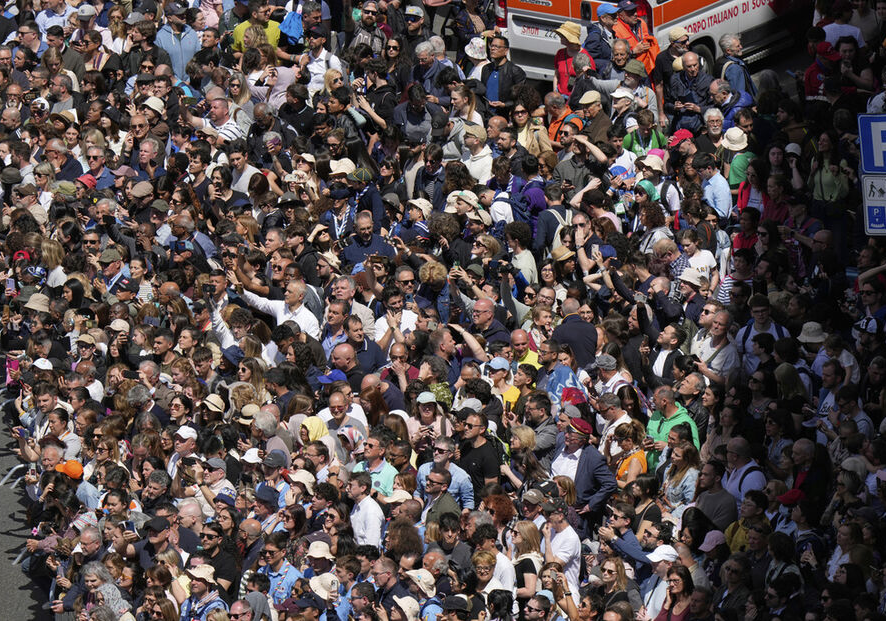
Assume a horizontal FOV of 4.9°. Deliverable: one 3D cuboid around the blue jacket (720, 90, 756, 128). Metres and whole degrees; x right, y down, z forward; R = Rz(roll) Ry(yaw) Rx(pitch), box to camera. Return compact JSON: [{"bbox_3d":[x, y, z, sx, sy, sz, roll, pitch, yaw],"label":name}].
[{"bbox_3d":[2.822,-1.786,99.973,0.360,0.680,0.560,-9,18,-24],"label":"blue jacket"}]

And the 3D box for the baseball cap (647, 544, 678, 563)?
[{"bbox_3d":[1.972,2.175,93.070,0.285,0.140,0.180,-1,17,-18],"label":"baseball cap"}]

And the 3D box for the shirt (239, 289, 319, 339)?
[{"bbox_3d":[-1.429,0.204,93.007,0.780,0.760,0.500,11,21,38],"label":"shirt"}]

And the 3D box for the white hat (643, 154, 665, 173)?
[{"bbox_3d":[1.970,-1.376,96.876,0.270,0.150,0.250,11,7,-2],"label":"white hat"}]

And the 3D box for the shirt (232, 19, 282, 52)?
[{"bbox_3d":[-1.848,-2.590,103.120,0.500,0.660,0.290,-14,19,-29],"label":"shirt"}]

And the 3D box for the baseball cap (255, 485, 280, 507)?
[{"bbox_3d":[-1.531,1.614,90.551,0.250,0.150,0.200,13,16,-2],"label":"baseball cap"}]

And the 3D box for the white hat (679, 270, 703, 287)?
[{"bbox_3d":[2.230,-0.297,93.297,0.270,0.150,0.250,0,13,-32],"label":"white hat"}]

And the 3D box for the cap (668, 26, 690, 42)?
[{"bbox_3d":[2.529,-2.936,109.788,0.270,0.140,0.180,10,19,29],"label":"cap"}]

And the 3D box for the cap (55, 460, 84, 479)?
[{"bbox_3d":[-3.298,1.404,91.415,0.250,0.145,0.180,11,19,12],"label":"cap"}]

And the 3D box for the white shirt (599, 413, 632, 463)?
[{"bbox_3d":[1.555,1.235,93.317,0.310,0.680,0.500,-7,17,-19],"label":"white shirt"}]

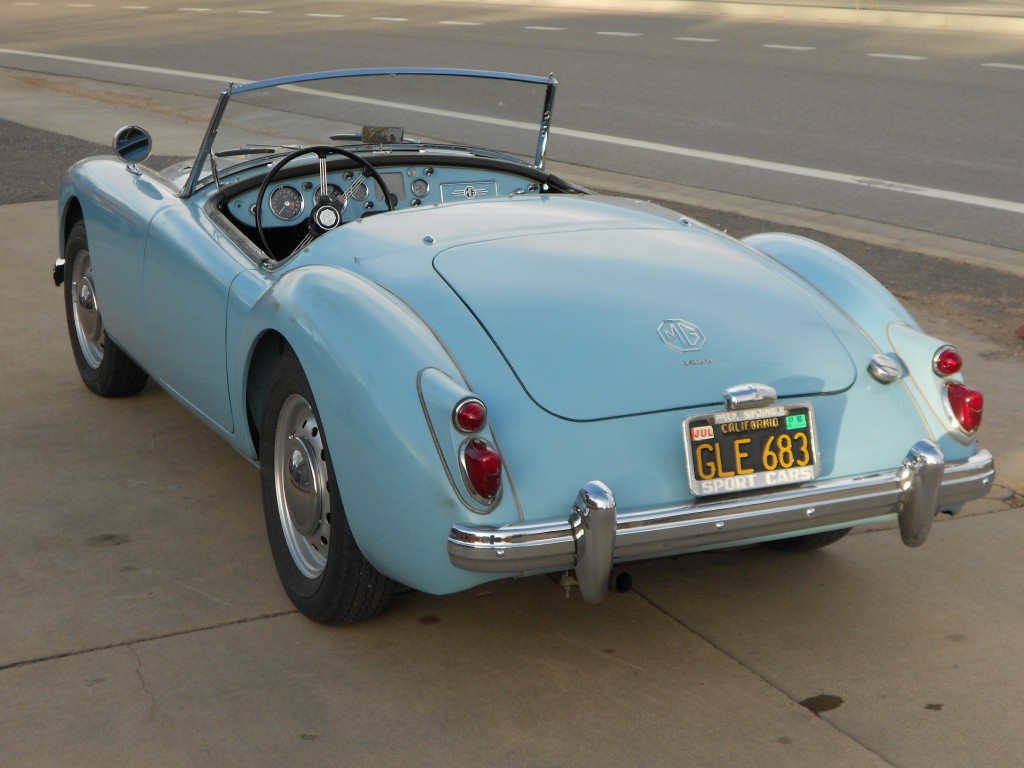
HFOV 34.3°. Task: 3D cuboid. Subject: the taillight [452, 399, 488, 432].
[{"bbox_3d":[-0.078,0.058,3.119,0.067,0.067,0.042,-6,10,-25],"label":"taillight"}]

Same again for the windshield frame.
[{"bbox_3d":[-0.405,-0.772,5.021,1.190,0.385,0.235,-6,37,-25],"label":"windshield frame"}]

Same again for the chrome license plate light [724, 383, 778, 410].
[{"bbox_3d":[0.477,0.025,3.299,0.113,0.043,0.048,-6,15,-25],"label":"chrome license plate light"}]

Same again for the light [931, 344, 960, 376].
[{"bbox_3d":[0.952,-0.048,3.615,0.066,0.066,0.050,-6,1,-25],"label":"light"}]

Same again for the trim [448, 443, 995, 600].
[{"bbox_3d":[0.489,0.256,3.302,1.310,0.245,0.185,-6,14,-25],"label":"trim"}]

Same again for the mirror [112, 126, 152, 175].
[{"bbox_3d":[-1.198,-0.734,5.232,0.122,0.155,0.070,-7,15,-28],"label":"mirror"}]

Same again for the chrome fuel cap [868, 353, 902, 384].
[{"bbox_3d":[0.830,-0.033,3.694,0.074,0.032,0.074,13,46,-13],"label":"chrome fuel cap"}]

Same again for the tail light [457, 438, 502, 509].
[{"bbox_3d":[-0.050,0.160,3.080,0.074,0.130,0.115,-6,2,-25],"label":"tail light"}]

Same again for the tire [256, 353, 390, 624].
[{"bbox_3d":[-0.426,0.226,3.820,0.163,0.640,0.645,-6,15,-25],"label":"tire"}]

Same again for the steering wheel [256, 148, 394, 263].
[{"bbox_3d":[-0.517,-0.459,4.598,0.403,0.403,0.080,-6,-6,-25],"label":"steering wheel"}]

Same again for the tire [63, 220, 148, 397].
[{"bbox_3d":[-1.442,-0.275,5.851,0.155,0.635,0.640,-6,15,-28],"label":"tire"}]

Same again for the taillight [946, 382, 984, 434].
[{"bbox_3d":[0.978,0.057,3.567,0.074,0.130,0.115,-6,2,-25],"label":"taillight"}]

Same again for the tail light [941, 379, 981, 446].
[{"bbox_3d":[0.982,0.057,3.574,0.073,0.120,0.070,-6,-3,-25],"label":"tail light"}]

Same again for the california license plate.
[{"bbox_3d":[0.484,0.129,3.316,0.313,0.161,0.015,-6,1,-25],"label":"california license plate"}]

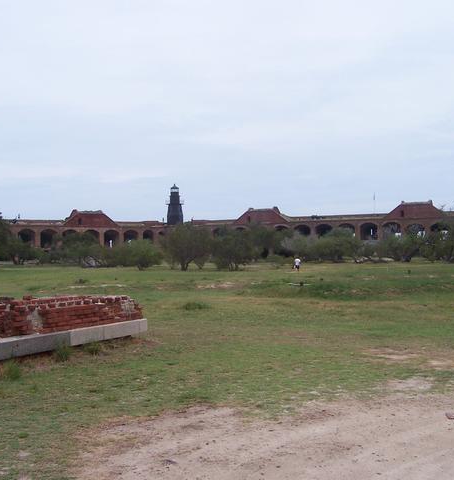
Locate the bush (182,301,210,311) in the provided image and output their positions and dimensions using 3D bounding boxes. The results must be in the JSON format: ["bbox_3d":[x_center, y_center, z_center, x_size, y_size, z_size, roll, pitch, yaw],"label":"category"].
[{"bbox_3d":[-0.951,1.954,20.100,0.840,0.260,0.700,0,-2,0],"label":"bush"}]

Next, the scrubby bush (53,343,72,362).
[{"bbox_3d":[-2.509,1.697,10.150,0.260,0.270,0.250,0,-2,0],"label":"scrubby bush"}]

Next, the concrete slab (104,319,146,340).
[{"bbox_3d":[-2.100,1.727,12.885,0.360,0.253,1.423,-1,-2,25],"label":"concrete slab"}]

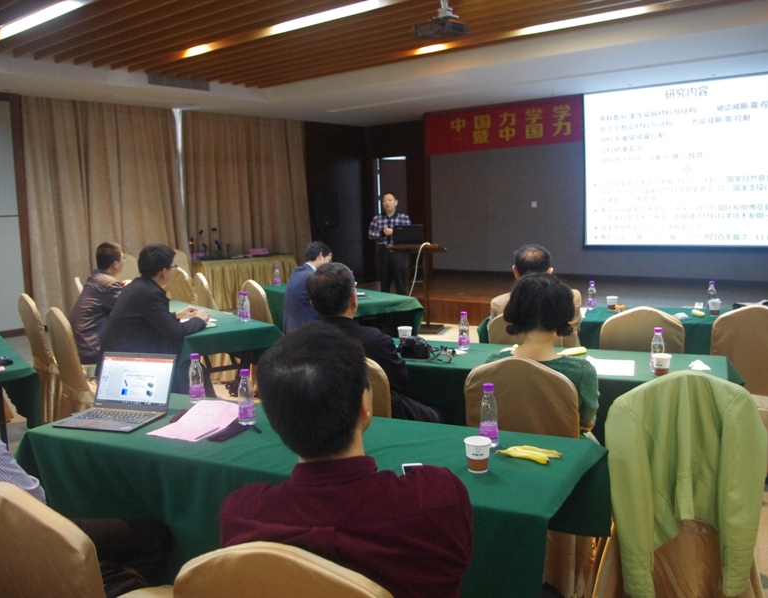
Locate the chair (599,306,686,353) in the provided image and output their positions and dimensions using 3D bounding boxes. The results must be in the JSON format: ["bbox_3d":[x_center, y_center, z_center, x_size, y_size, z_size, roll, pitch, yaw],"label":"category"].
[{"bbox_3d":[1.462,0.482,4.143,0.470,0.945,0.580,2,8,27],"label":"chair"}]

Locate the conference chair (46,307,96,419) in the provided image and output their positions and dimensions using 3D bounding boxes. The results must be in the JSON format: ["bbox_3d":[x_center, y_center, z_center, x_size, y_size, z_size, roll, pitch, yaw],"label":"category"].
[{"bbox_3d":[-1.836,0.499,4.892,0.560,0.960,0.440,-7,9,-37],"label":"conference chair"}]

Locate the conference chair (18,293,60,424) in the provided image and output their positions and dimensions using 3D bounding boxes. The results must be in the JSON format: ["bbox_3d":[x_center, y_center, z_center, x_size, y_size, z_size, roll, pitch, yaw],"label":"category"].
[{"bbox_3d":[-2.335,0.415,5.596,0.580,0.950,0.460,-6,8,-34],"label":"conference chair"}]

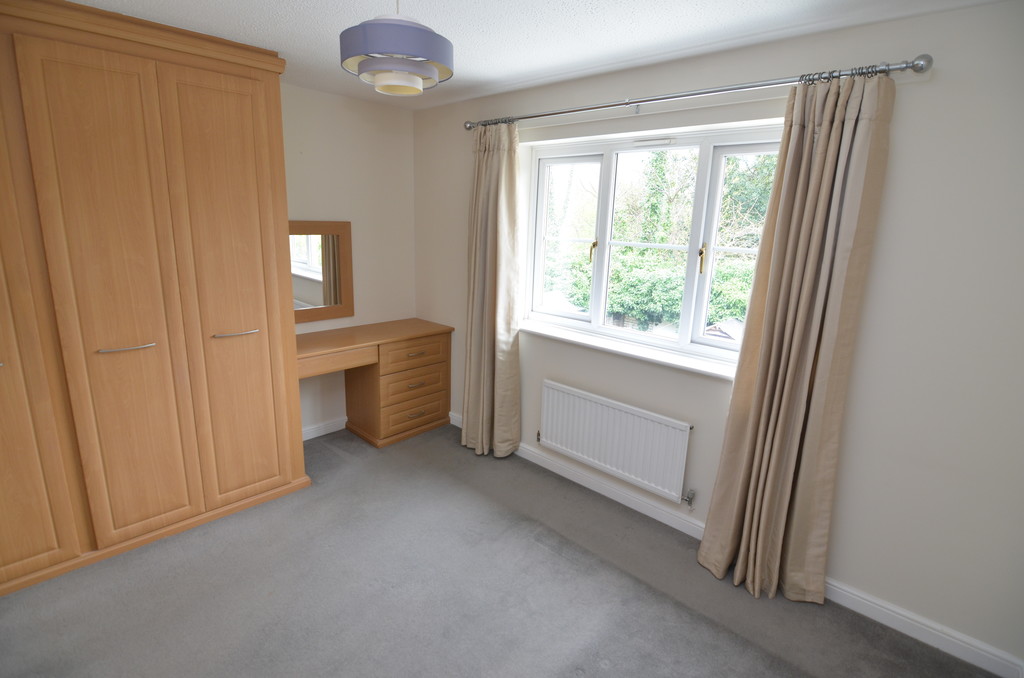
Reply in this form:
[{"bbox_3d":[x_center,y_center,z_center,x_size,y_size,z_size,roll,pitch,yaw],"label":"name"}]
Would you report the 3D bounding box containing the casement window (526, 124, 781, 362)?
[{"bbox_3d":[0.754,-0.546,2.621,1.664,1.140,0.110,14,17,39],"label":"casement window"}]

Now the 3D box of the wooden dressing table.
[{"bbox_3d":[-1.079,0.356,3.374,0.479,0.809,1.272,14,17,39],"label":"wooden dressing table"}]

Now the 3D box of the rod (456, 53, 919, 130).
[{"bbox_3d":[0.582,-1.204,2.335,2.368,0.079,0.110,14,17,39],"label":"rod"}]

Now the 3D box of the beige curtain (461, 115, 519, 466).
[{"bbox_3d":[-0.156,-0.264,3.119,0.463,2.229,0.188,14,17,39],"label":"beige curtain"}]

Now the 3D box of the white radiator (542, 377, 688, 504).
[{"bbox_3d":[0.580,0.573,2.721,0.950,0.457,0.086,14,17,39],"label":"white radiator"}]

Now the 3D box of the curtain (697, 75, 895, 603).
[{"bbox_3d":[1.216,0.102,1.948,0.471,2.187,0.204,14,17,39],"label":"curtain"}]

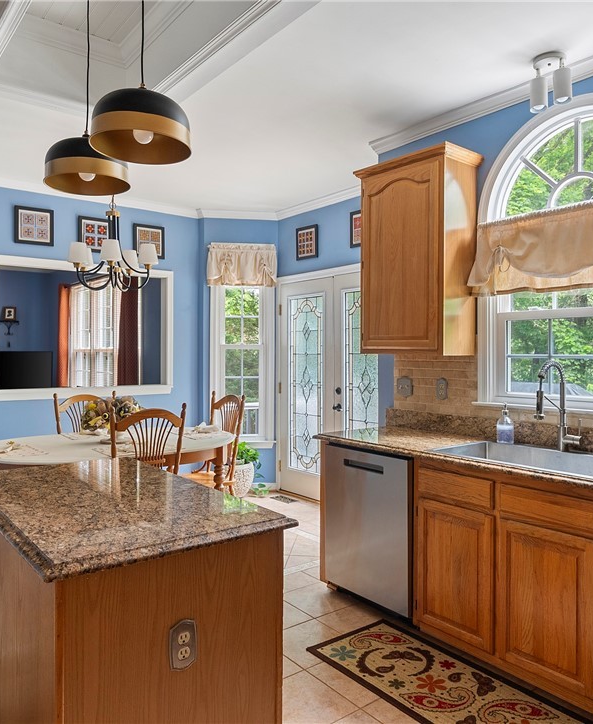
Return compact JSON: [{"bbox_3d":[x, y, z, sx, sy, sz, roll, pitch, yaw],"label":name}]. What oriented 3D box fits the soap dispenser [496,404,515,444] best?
[{"bbox_3d":[1.018,0.293,2.790,0.080,0.200,0.080,0,1,27],"label":"soap dispenser"}]

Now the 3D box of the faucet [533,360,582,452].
[{"bbox_3d":[1.130,0.196,2.475,0.250,0.405,0.125,-1,1,-38],"label":"faucet"}]

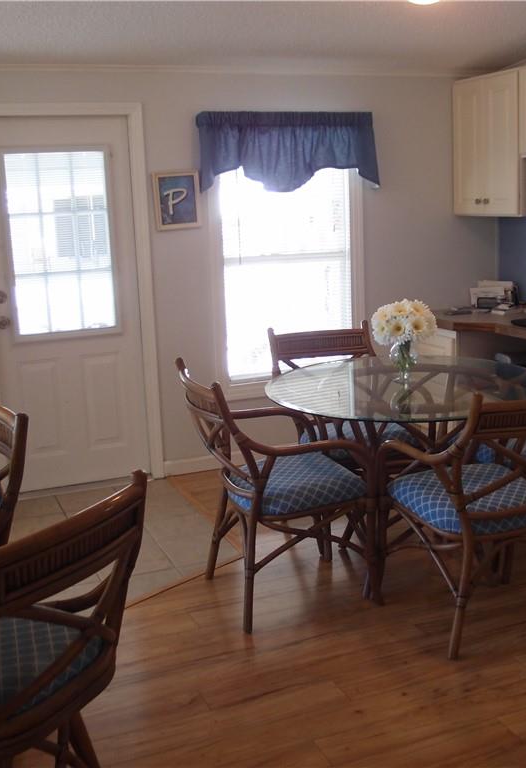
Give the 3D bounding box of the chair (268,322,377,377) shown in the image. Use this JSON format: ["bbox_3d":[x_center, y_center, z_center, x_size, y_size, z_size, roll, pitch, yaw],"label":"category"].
[{"bbox_3d":[0.353,0.225,4.062,0.580,0.910,0.600,-6,12,-14],"label":"chair"}]

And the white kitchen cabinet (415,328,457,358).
[{"bbox_3d":[1.293,-0.009,5.396,0.620,0.745,0.530,-7,13,-21],"label":"white kitchen cabinet"}]

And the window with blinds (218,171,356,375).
[{"bbox_3d":[0.155,-0.729,5.101,0.830,1.370,0.090,-7,13,-21],"label":"window with blinds"}]

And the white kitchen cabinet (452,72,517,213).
[{"bbox_3d":[1.423,-1.372,5.146,0.315,0.785,0.635,-7,13,-20],"label":"white kitchen cabinet"}]

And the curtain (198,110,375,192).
[{"bbox_3d":[0.164,-1.301,4.953,1.070,0.430,0.100,-7,13,-20],"label":"curtain"}]

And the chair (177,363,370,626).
[{"bbox_3d":[0.055,0.377,3.398,0.640,0.910,0.580,-7,13,-18],"label":"chair"}]

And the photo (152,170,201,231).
[{"bbox_3d":[-0.453,-0.989,4.778,0.250,0.305,0.022,-7,13,-21],"label":"photo"}]

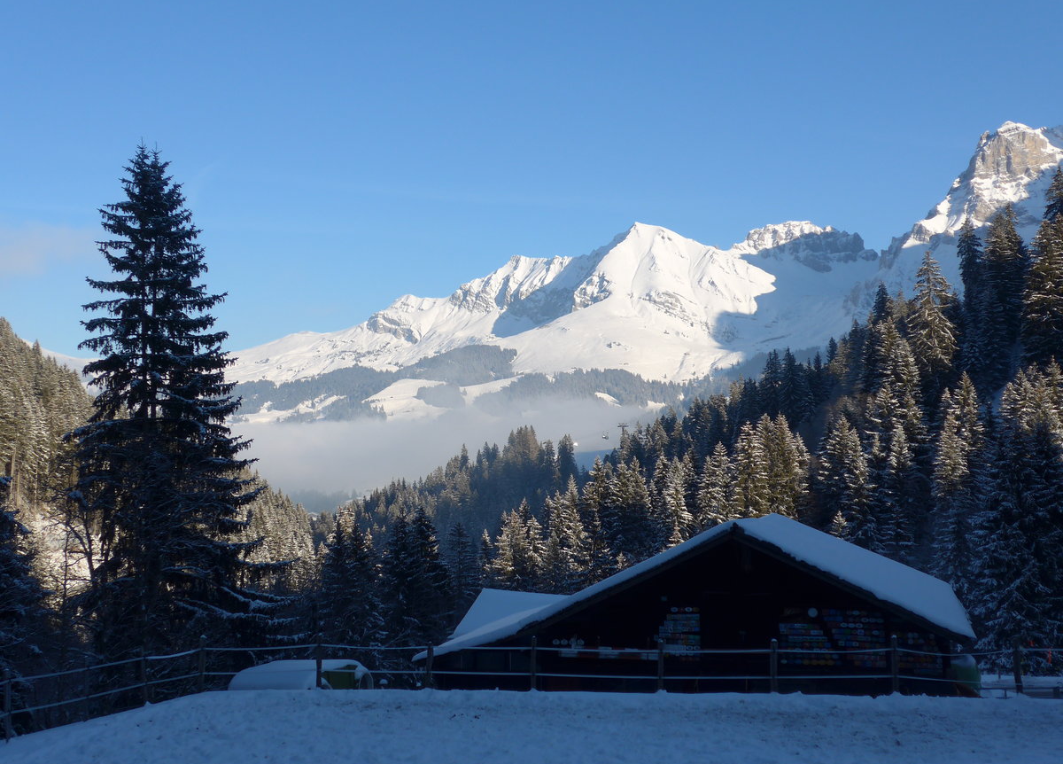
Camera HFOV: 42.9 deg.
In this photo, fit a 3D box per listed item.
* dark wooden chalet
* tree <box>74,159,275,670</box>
[{"bbox_3d":[5.800,6.798,42.959,15.300,5.600,13.000,-1,-4,15],"label":"dark wooden chalet"},{"bbox_3d":[-13.858,1.023,52.000,7.910,20.150,7.910,0,-4,0],"label":"tree"}]

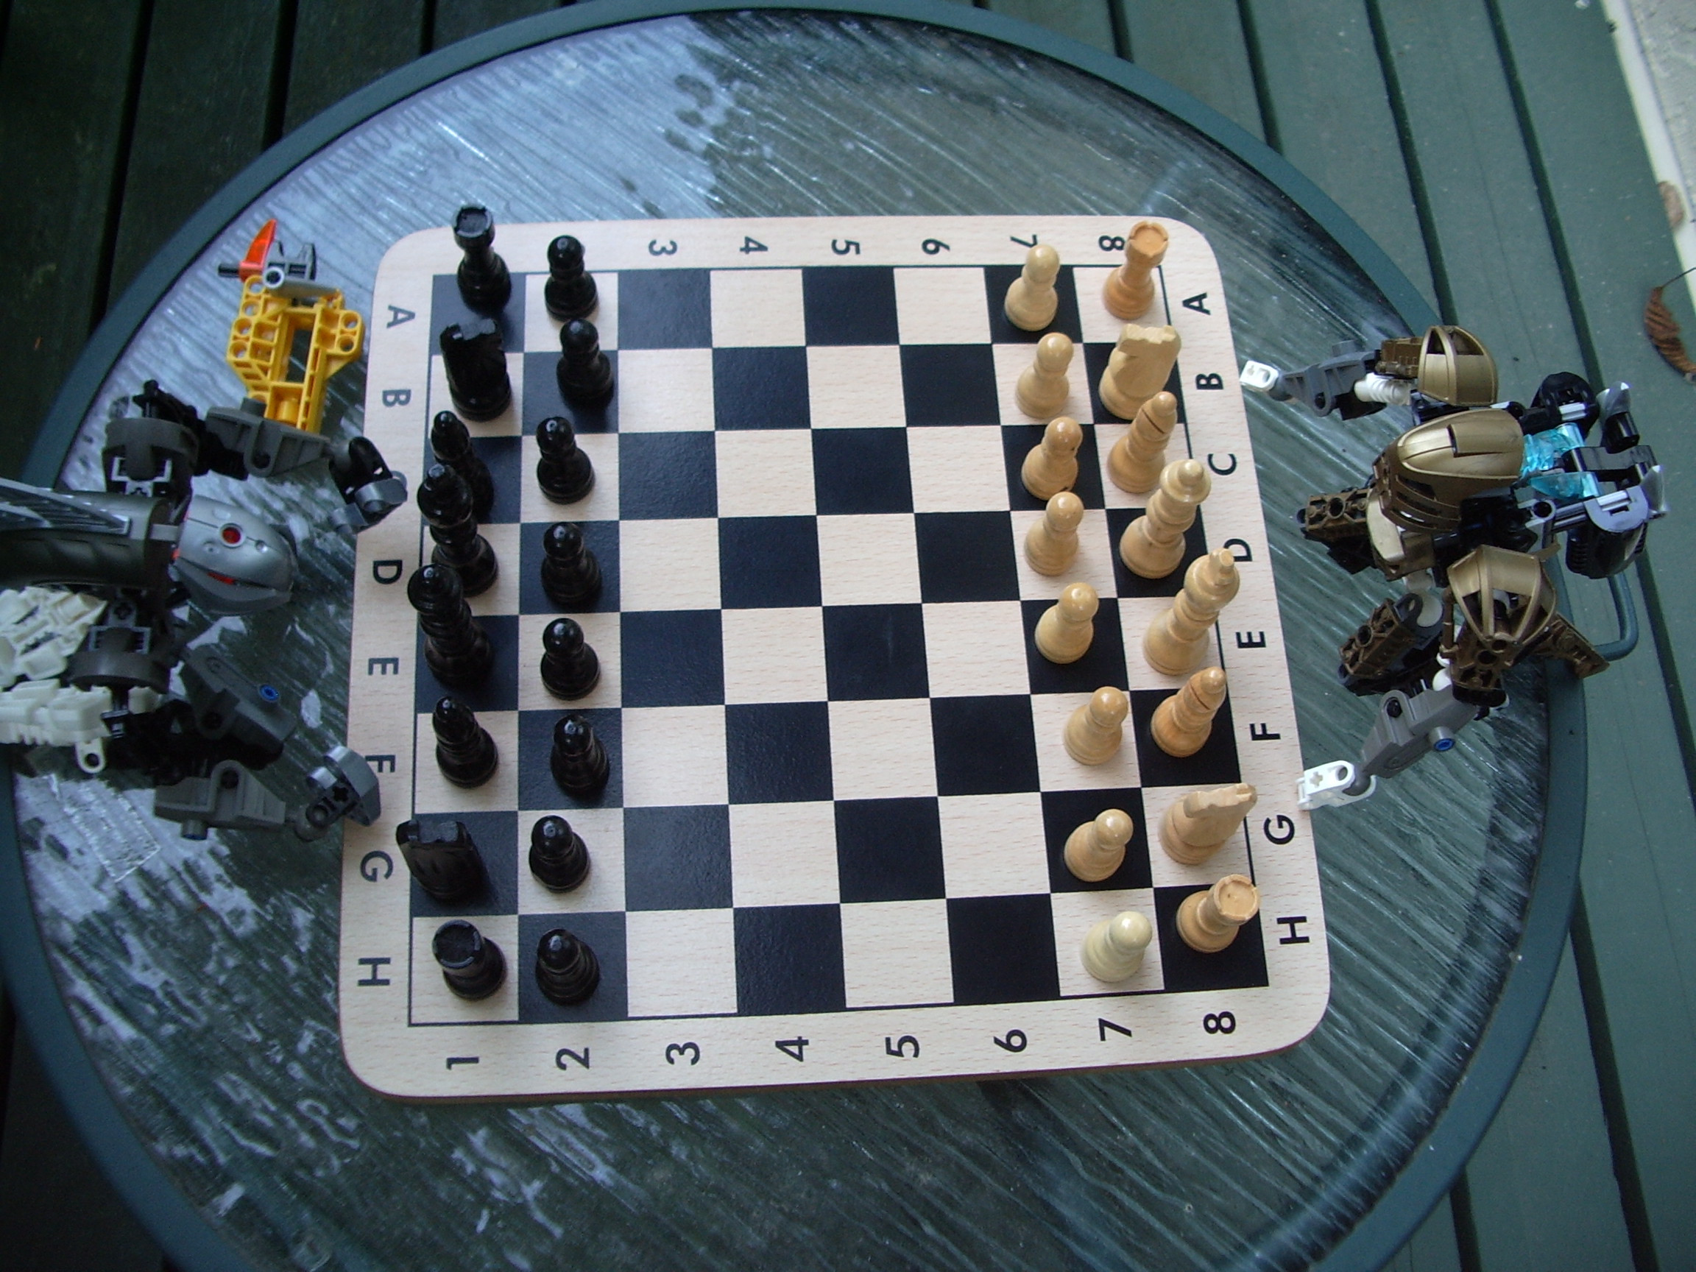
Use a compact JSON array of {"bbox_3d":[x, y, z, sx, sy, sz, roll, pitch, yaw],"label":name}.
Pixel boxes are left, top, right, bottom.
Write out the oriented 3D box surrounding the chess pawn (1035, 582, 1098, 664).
[{"bbox_3d":[0.066,-0.006,0.503,0.017,0.033,0.017,-2,68,-5],"label":"chess pawn"}]

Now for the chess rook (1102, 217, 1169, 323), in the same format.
[{"bbox_3d":[0.100,-0.127,0.592,0.018,0.036,0.018,-2,68,-5],"label":"chess rook"}]

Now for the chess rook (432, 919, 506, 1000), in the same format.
[{"bbox_3d":[-0.101,0.085,0.455,0.017,0.035,0.017,-2,69,-5],"label":"chess rook"}]

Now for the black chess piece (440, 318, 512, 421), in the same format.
[{"bbox_3d":[-0.113,-0.083,0.520,0.019,0.036,0.018,-15,70,-10],"label":"black chess piece"}]

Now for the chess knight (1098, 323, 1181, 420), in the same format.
[{"bbox_3d":[0.092,-0.084,0.536,0.020,0.036,0.018,6,68,-2],"label":"chess knight"}]

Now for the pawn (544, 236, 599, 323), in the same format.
[{"bbox_3d":[-0.088,-0.114,0.536,0.017,0.033,0.017,-2,69,-5],"label":"pawn"}]

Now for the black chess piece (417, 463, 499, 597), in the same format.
[{"bbox_3d":[-0.111,-0.031,0.487,0.020,0.056,0.020,-2,68,-5],"label":"black chess piece"}]

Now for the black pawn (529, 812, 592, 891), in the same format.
[{"bbox_3d":[-0.080,0.057,0.466,0.017,0.033,0.017,-2,68,-5],"label":"black pawn"}]

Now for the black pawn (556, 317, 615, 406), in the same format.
[{"bbox_3d":[-0.087,-0.092,0.564,0.019,0.035,0.019,-2,68,-5],"label":"black pawn"}]

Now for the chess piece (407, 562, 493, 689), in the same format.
[{"bbox_3d":[-0.112,-0.005,0.479,0.020,0.056,0.020,-2,69,-5],"label":"chess piece"}]

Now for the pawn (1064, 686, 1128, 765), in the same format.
[{"bbox_3d":[0.073,0.024,0.494,0.017,0.033,0.017,-2,69,-5],"label":"pawn"}]

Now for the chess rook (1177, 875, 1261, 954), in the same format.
[{"bbox_3d":[0.103,0.076,0.472,0.018,0.033,0.018,-2,68,-5],"label":"chess rook"}]

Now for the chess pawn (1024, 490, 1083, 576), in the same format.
[{"bbox_3d":[0.064,-0.033,0.515,0.017,0.033,0.017,-2,69,-5],"label":"chess pawn"}]

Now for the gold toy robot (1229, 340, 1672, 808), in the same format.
[{"bbox_3d":[0.181,-0.033,0.505,0.115,0.096,0.145,-6,69,-6],"label":"gold toy robot"}]

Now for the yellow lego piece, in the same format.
[{"bbox_3d":[-0.179,-0.086,0.554,0.040,0.018,0.056,8,71,-9],"label":"yellow lego piece"}]

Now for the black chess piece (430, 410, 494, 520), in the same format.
[{"bbox_3d":[-0.114,-0.052,0.500,0.018,0.047,0.018,-2,68,-5],"label":"black chess piece"}]

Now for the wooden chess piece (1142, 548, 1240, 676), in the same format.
[{"bbox_3d":[0.109,-0.010,0.530,0.022,0.066,0.022,-2,68,-5],"label":"wooden chess piece"}]

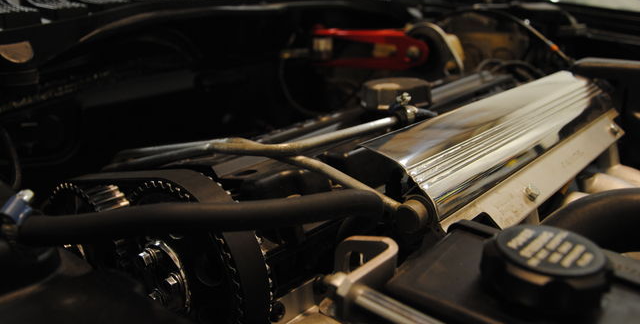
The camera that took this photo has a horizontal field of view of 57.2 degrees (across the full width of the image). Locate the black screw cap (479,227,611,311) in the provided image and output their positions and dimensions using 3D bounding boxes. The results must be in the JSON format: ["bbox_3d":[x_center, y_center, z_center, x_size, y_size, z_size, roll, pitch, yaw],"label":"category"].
[{"bbox_3d":[0.121,0.056,0.316,0.065,0.022,0.065,3,20,-1],"label":"black screw cap"}]

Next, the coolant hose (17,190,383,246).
[{"bbox_3d":[-0.070,0.035,0.352,0.218,0.027,0.022,-5,20,0],"label":"coolant hose"}]

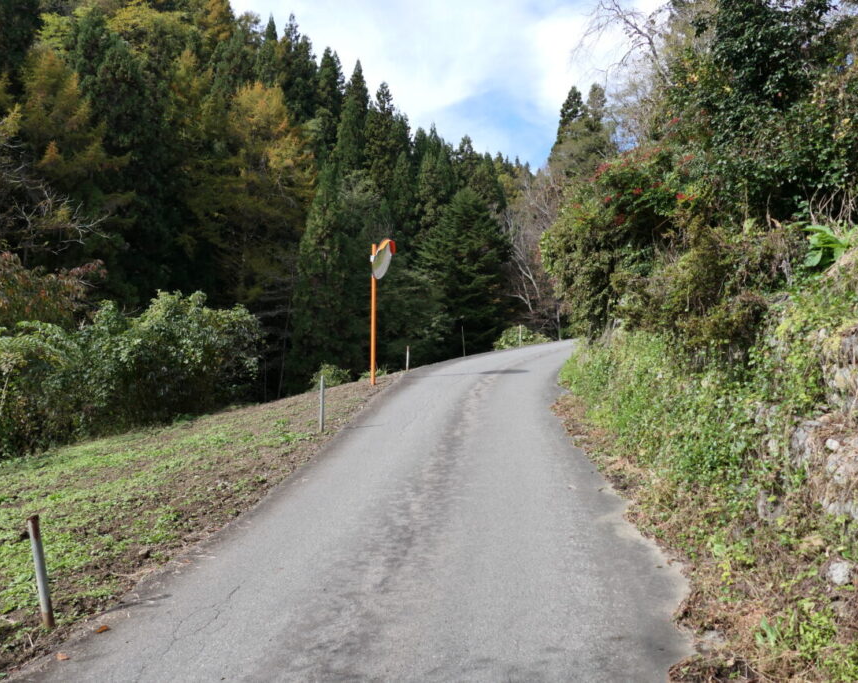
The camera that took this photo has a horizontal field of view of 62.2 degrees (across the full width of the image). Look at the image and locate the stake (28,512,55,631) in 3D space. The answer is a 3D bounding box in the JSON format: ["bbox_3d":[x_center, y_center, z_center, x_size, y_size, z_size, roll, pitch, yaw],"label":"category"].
[{"bbox_3d":[-1.820,1.090,3.350,0.052,0.530,0.052,-9,0,0],"label":"stake"}]

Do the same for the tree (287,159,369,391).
[{"bbox_3d":[-3.820,-2.180,27.000,3.110,9.230,3.110,0,0,0],"label":"tree"}]

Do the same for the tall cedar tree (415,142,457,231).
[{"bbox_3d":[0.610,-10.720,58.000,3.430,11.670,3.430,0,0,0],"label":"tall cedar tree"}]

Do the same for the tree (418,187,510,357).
[{"bbox_3d":[1.650,-2.950,34.000,4.400,8.930,4.400,0,0,0],"label":"tree"}]

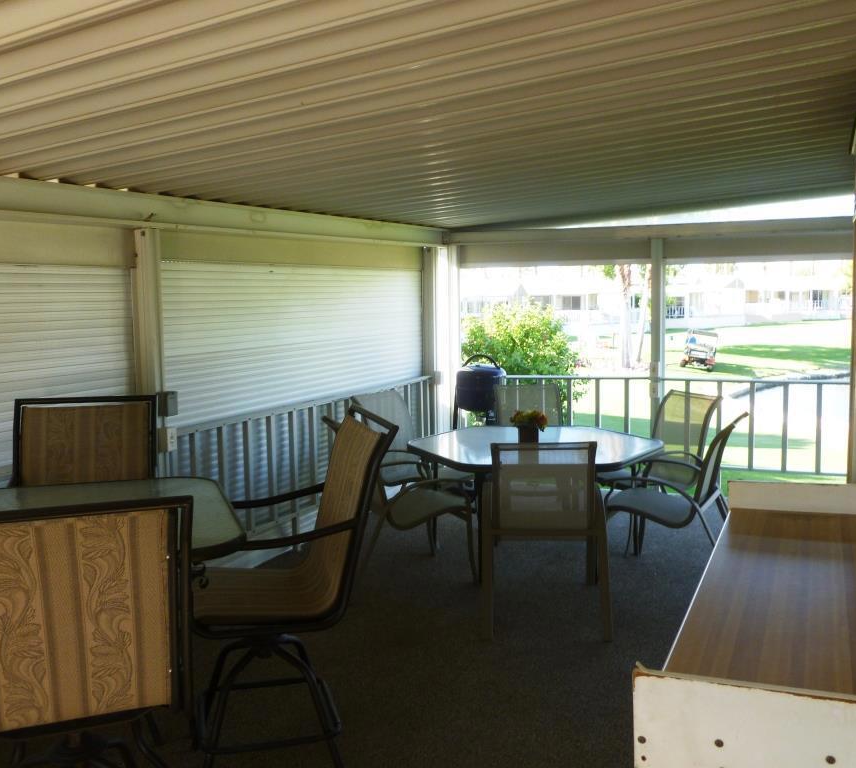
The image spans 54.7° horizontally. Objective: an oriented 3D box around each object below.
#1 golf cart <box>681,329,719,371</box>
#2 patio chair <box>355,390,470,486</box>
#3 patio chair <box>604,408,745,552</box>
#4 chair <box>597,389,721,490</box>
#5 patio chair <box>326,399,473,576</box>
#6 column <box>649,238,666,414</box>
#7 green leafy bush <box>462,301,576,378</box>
[{"bbox_3d":[11.822,-1.478,36.000,1.200,1.800,2.400,8,6,7],"label":"golf cart"},{"bbox_3d":[-0.088,0.555,5.666,0.730,0.940,0.600,3,7,34],"label":"patio chair"},{"bbox_3d":[1.392,0.631,4.634,0.730,0.940,0.600,2,7,29],"label":"patio chair"},{"bbox_3d":[1.487,0.546,5.446,0.730,0.940,0.600,-4,6,-23],"label":"chair"},{"bbox_3d":[-0.188,0.652,4.731,0.730,0.940,0.600,-4,6,-24],"label":"patio chair"},{"bbox_3d":[1.876,-0.151,6.744,0.110,2.040,0.110,1,6,19],"label":"column"},{"bbox_3d":[1.178,0.100,10.568,1.600,2.300,1.600,-1,6,6],"label":"green leafy bush"}]

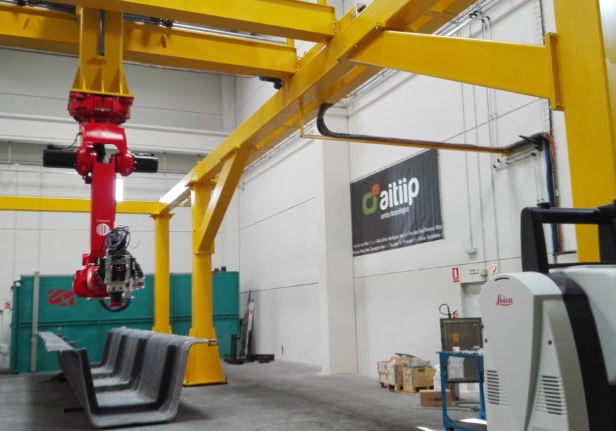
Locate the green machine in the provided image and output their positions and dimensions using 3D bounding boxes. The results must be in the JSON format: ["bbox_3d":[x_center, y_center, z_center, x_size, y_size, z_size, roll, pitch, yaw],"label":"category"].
[{"bbox_3d":[-6.175,3.623,19.126,7.015,3.040,2.139,1,-9,-20],"label":"green machine"}]

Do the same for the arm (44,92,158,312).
[{"bbox_3d":[-2.450,-0.194,6.505,1.305,2.630,0.891,2,-9,-23],"label":"arm"}]

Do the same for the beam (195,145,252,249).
[{"bbox_3d":[-2.001,-0.254,12.420,0.330,0.400,3.627,2,-41,-26],"label":"beam"}]

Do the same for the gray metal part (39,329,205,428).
[{"bbox_3d":[-4.611,3.227,12.137,2.306,1.220,8.645,2,-9,-26],"label":"gray metal part"}]

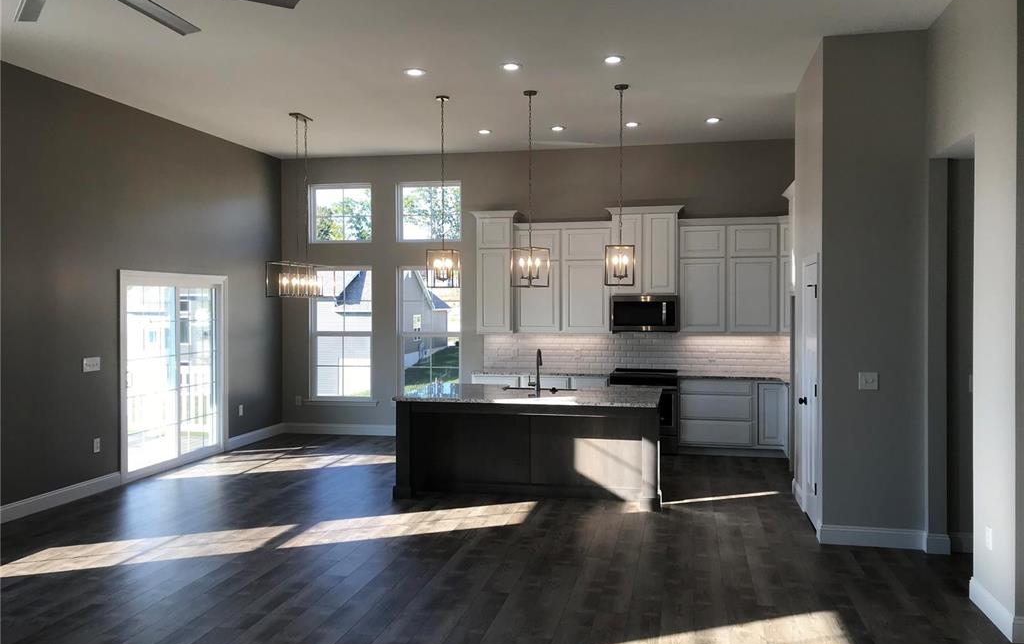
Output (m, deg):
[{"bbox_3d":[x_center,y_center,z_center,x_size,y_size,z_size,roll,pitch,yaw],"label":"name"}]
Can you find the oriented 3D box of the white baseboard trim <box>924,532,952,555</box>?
[{"bbox_3d":[2.949,1.534,5.724,0.147,0.135,0.018,0,1,12],"label":"white baseboard trim"}]

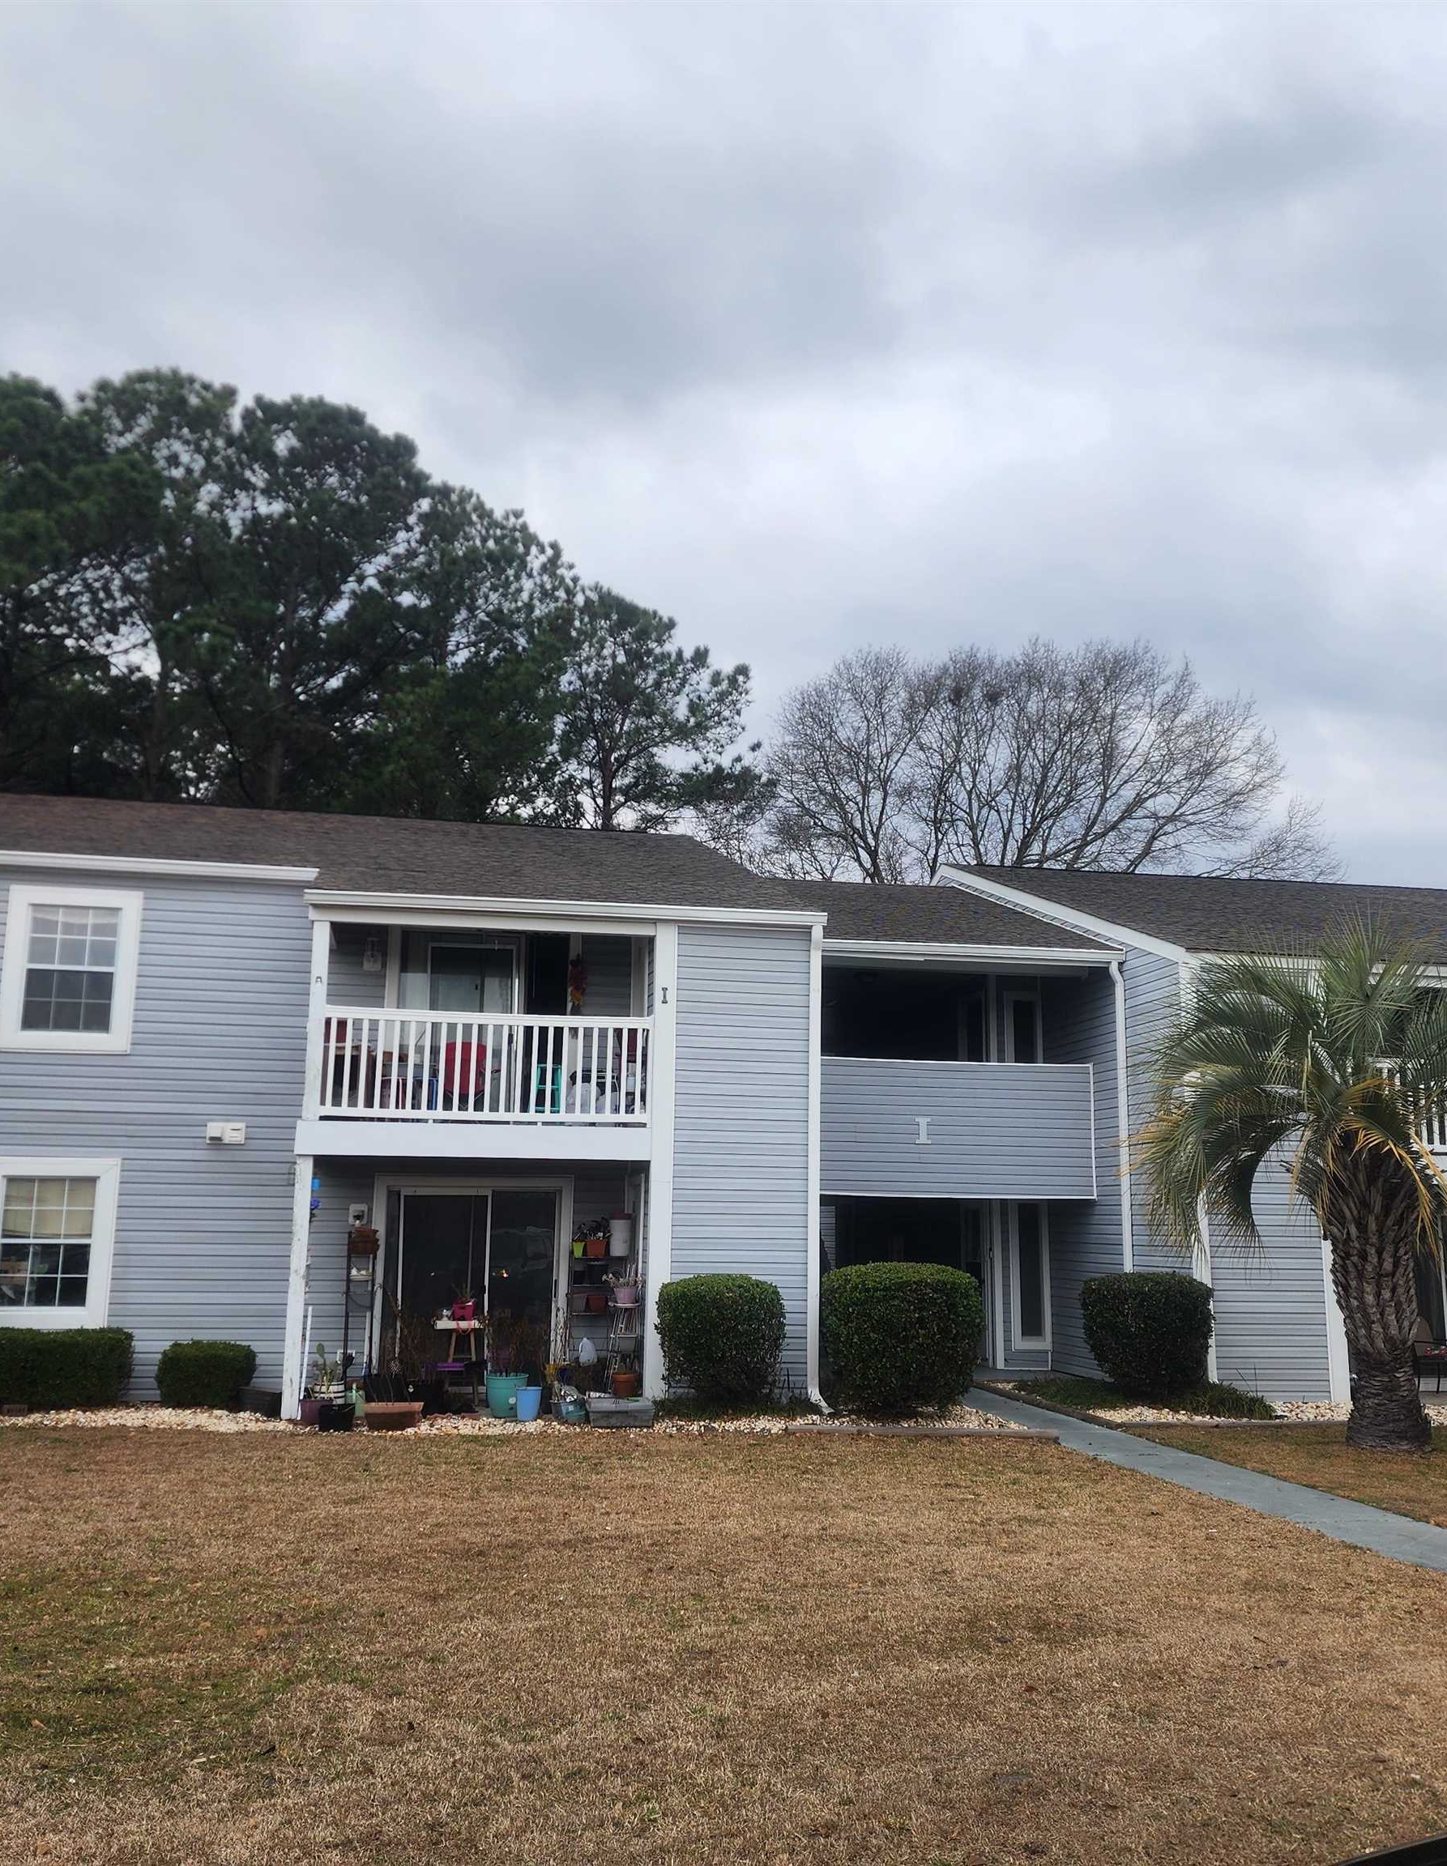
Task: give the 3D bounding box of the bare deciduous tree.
[{"bbox_3d":[7.060,0.852,35.808,12.704,15.333,10.500,-1,-11,11],"label":"bare deciduous tree"}]

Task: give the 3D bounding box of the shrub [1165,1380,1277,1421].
[{"bbox_3d":[4.944,4.660,16.463,0.970,0.340,0.750,3,-11,-9],"label":"shrub"}]

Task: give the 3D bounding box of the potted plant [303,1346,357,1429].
[{"bbox_3d":[-3.494,4.046,14.730,0.440,0.740,0.420,3,-11,-9],"label":"potted plant"}]

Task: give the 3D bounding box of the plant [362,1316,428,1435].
[{"bbox_3d":[-2.951,3.951,14.843,0.560,0.962,0.450,3,-11,-9],"label":"plant"}]

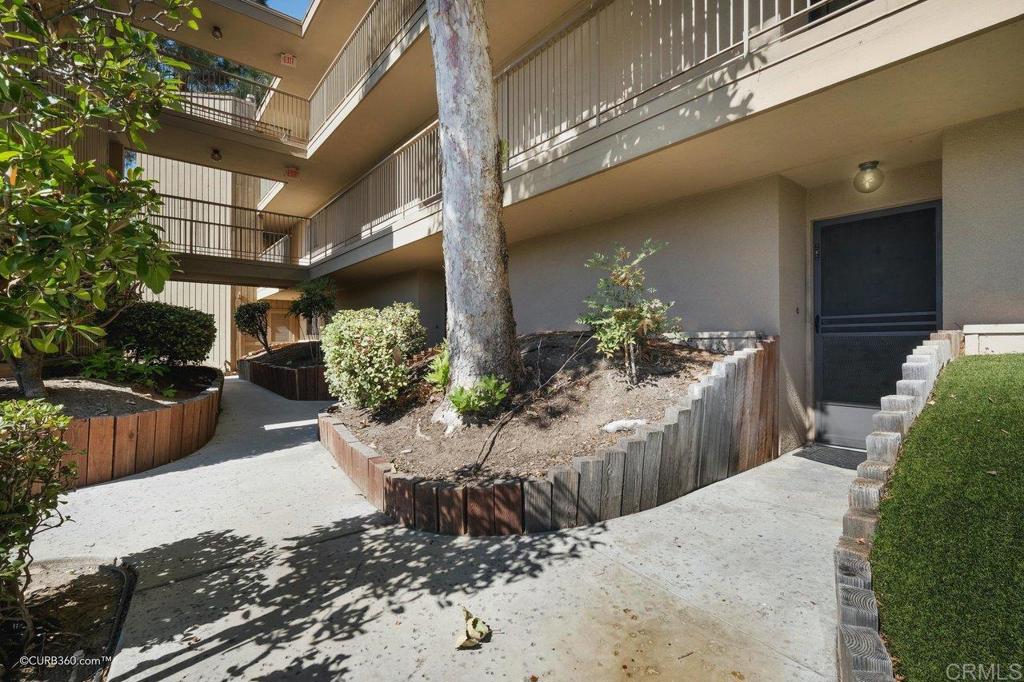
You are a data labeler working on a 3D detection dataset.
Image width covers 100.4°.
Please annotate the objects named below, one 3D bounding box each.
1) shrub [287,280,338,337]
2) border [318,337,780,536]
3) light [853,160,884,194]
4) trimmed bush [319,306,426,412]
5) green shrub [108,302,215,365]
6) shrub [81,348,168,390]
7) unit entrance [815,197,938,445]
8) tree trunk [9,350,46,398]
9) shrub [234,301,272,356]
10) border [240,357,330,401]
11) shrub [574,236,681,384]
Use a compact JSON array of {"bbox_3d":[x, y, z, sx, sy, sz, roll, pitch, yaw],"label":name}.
[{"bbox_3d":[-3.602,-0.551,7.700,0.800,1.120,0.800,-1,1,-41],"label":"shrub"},{"bbox_3d":[-0.418,0.452,4.307,2.950,1.000,4.600,-1,1,-41],"label":"border"},{"bbox_3d":[2.775,-1.265,3.320,0.190,0.230,0.190,-1,1,-41],"label":"light"},{"bbox_3d":[-1.445,0.130,4.450,0.980,1.020,1.020,-1,1,-41],"label":"trimmed bush"},{"bbox_3d":[-5.999,-0.111,7.300,1.350,1.100,1.400,-1,1,-41],"label":"green shrub"},{"bbox_3d":[-5.088,0.348,5.600,0.870,0.500,1.150,-1,1,-41],"label":"shrub"},{"bbox_3d":[3.037,-0.076,3.601,0.100,2.050,0.840,-1,1,-41],"label":"unit entrance"},{"bbox_3d":[-4.251,0.295,3.750,0.200,0.430,0.200,-1,1,-41],"label":"tree trunk"},{"bbox_3d":[-5.940,-0.287,9.800,0.780,1.300,0.780,-1,1,-41],"label":"shrub"},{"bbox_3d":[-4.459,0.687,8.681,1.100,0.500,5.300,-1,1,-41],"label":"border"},{"bbox_3d":[0.902,-0.223,3.330,0.720,1.140,0.750,0,0,0],"label":"shrub"}]

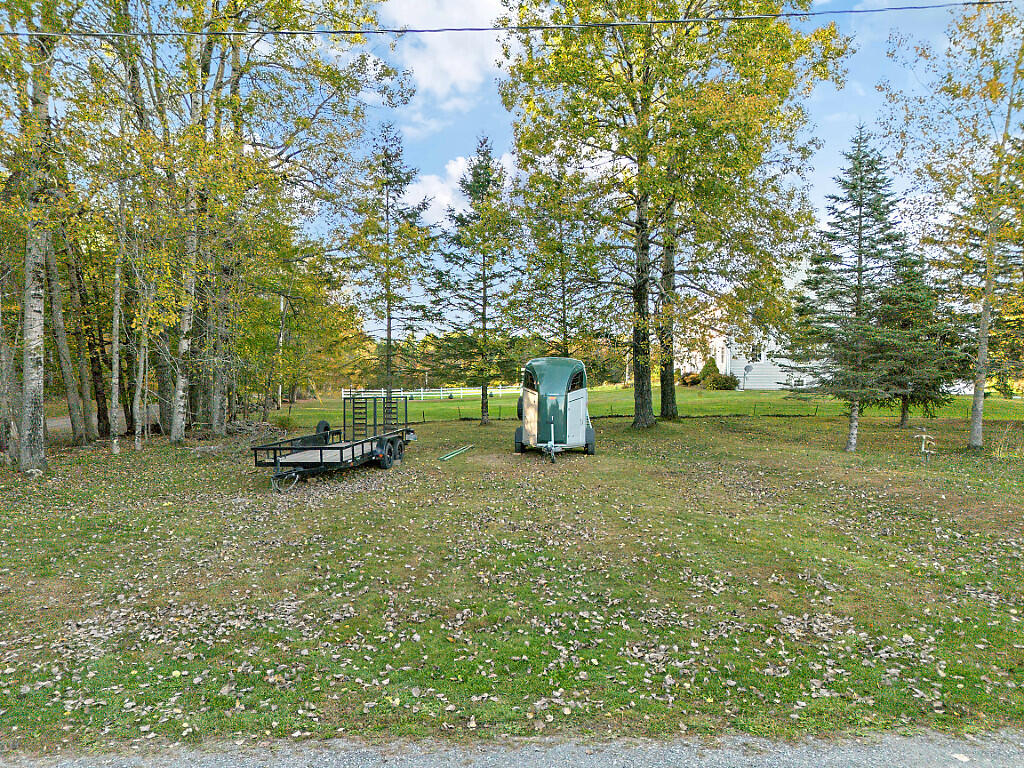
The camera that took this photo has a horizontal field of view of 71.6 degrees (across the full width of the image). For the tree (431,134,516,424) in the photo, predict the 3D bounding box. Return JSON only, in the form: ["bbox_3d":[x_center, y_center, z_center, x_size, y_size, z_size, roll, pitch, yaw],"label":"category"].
[{"bbox_3d":[-1.750,-5.050,34.800,4.600,14.100,4.600,0,0,0],"label":"tree"}]

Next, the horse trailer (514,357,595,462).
[{"bbox_3d":[1.180,0.650,19.900,2.220,2.740,4.100,0,0,7],"label":"horse trailer"}]

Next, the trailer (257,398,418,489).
[{"bbox_3d":[-4.130,1.190,16.300,2.300,1.670,6.200,0,0,6],"label":"trailer"}]

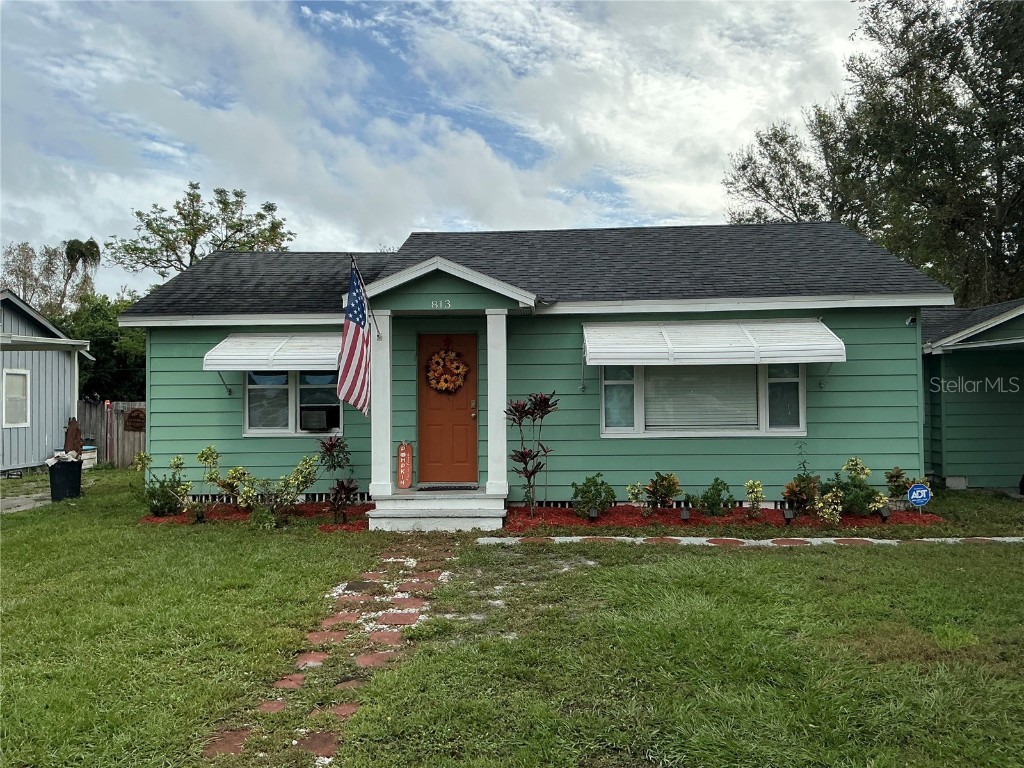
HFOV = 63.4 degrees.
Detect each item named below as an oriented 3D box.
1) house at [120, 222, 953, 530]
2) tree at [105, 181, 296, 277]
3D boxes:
[{"bbox_3d":[0.080,-0.500,14.400,11.500,4.650,9.700,-1,-1,3],"label":"house"},{"bbox_3d":[-9.800,-2.100,26.200,6.200,8.500,6.000,-1,-1,3],"label":"tree"}]

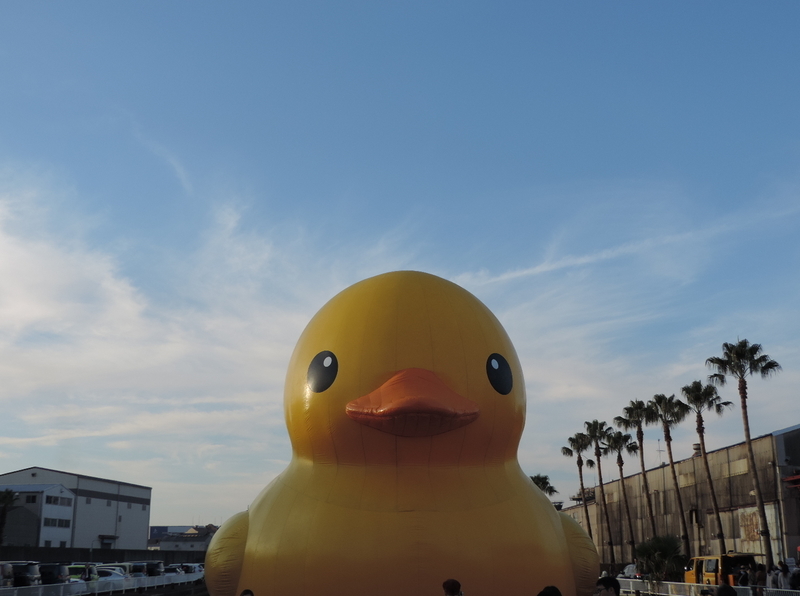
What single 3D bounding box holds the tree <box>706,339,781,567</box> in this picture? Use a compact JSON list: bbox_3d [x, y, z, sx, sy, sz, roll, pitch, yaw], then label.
[{"bbox_3d":[16.398,7.773,42.906,3.607,12.104,3.400,1,-16,-3],"label":"tree"}]

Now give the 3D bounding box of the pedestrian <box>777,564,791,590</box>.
[{"bbox_3d":[13.917,10.572,33.421,0.460,1.630,0.320,-2,-16,8],"label":"pedestrian"}]

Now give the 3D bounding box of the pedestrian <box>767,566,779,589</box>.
[{"bbox_3d":[13.712,10.752,34.019,0.460,1.600,0.320,1,-16,-5],"label":"pedestrian"}]

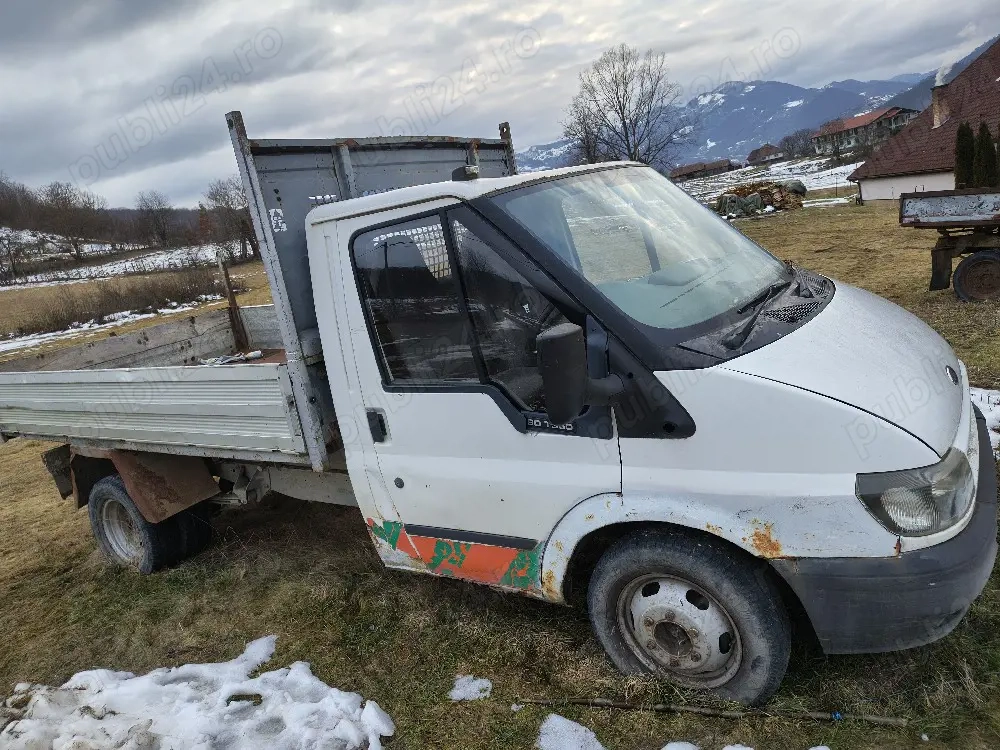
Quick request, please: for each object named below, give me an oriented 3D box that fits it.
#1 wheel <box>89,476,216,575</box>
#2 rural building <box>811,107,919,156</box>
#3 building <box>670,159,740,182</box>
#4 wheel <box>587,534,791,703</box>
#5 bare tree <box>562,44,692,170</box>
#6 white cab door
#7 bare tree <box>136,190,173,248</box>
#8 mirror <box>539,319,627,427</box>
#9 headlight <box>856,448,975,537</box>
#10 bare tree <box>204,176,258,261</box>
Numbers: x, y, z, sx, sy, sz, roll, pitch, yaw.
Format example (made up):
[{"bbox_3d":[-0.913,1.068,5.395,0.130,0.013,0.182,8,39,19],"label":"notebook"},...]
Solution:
[{"bbox_3d":[-2.431,1.001,4.805,0.700,0.690,0.410,-1,15,36],"label":"wheel"},{"bbox_3d":[84.119,-56.195,160.000,11.000,9.000,22.000,-15,13,-20],"label":"rural building"},{"bbox_3d":[51.619,-51.367,175.000,16.000,4.200,7.000,-3,14,30],"label":"building"},{"bbox_3d":[0.654,0.875,2.475,0.701,0.697,0.195,-1,15,36],"label":"wheel"},{"bbox_3d":[10.834,-21.291,58.000,10.000,12.000,9.500,-7,13,13],"label":"bare tree"},{"bbox_3d":[-0.086,0.088,2.673,1.230,1.517,0.205,-1,15,36],"label":"white cab door"},{"bbox_3d":[-64.597,-29.158,130.000,6.500,10.500,6.500,-15,14,-23],"label":"bare tree"},{"bbox_3d":[0.253,0.000,2.206,0.184,0.318,0.266,-1,15,36],"label":"mirror"},{"bbox_3d":[1.193,0.332,1.989,0.287,0.215,0.318,-1,15,36],"label":"headlight"},{"bbox_3d":[-34.595,-20.446,90.000,7.200,10.500,7.200,-14,13,-18],"label":"bare tree"}]

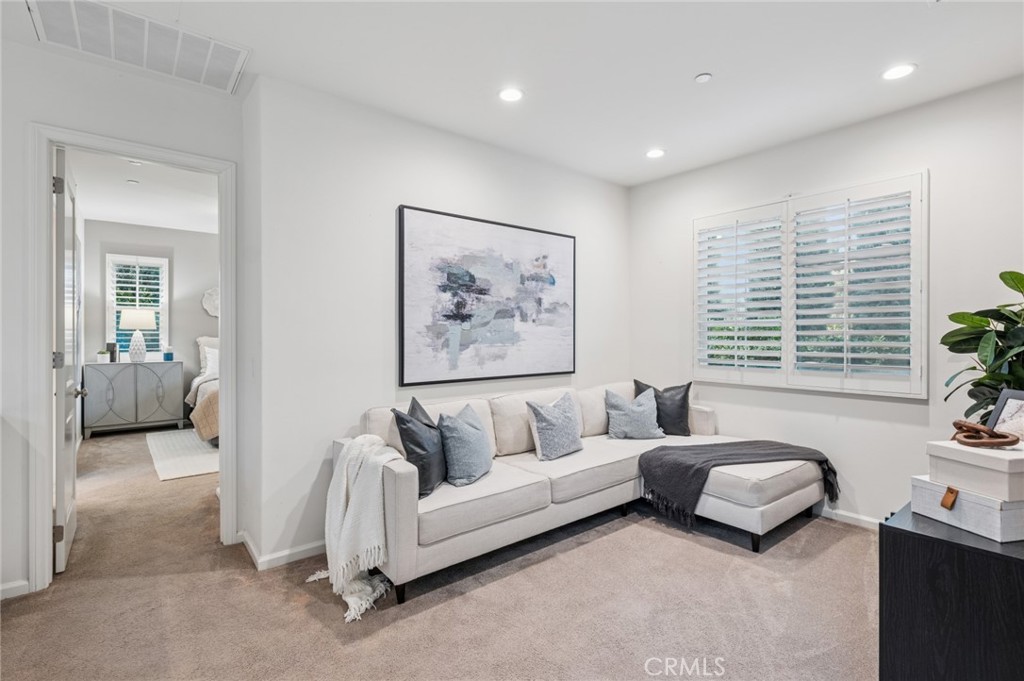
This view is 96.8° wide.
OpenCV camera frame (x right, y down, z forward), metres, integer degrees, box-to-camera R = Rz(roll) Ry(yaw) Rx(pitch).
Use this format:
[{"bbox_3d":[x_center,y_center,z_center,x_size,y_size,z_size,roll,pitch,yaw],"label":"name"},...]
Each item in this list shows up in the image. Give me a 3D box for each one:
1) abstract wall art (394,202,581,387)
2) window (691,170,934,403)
[{"bbox_3d":[-0.105,-0.305,3.594,1.685,1.229,0.045,0,0,-38],"label":"abstract wall art"},{"bbox_3d":[2.195,-0.364,3.562,0.090,1.479,1.611,0,0,-38],"label":"window"}]

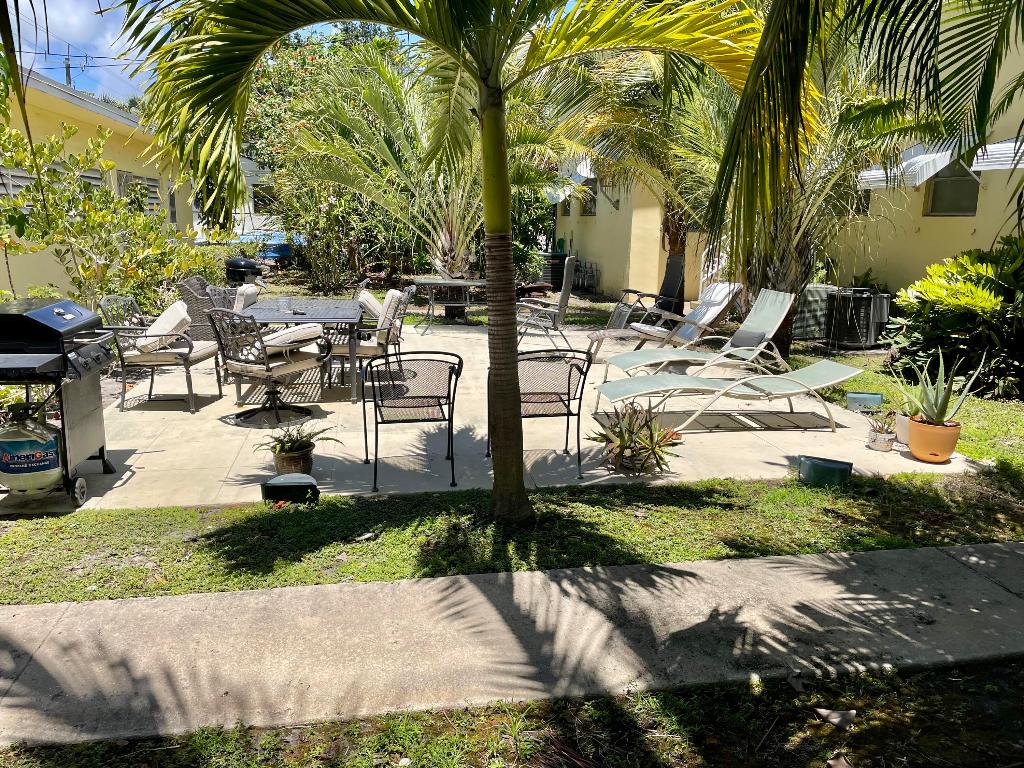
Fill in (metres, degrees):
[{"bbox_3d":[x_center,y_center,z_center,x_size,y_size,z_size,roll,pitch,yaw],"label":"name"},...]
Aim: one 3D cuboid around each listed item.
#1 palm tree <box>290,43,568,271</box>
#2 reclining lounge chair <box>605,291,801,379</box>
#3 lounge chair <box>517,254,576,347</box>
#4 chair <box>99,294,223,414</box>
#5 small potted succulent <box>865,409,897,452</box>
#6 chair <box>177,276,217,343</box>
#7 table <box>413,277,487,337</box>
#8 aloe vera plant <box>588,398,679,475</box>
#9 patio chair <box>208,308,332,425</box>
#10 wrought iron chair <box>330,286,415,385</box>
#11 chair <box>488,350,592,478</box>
[{"bbox_3d":[-1.210,-3.076,11.920,4.100,4.100,3.700,-1,13,-10],"label":"palm tree"},{"bbox_3d":[1.866,-0.443,7.518,1.840,0.950,0.640,0,13,-5],"label":"reclining lounge chair"},{"bbox_3d":[0.403,-0.857,8.835,0.720,1.150,0.600,3,12,7],"label":"lounge chair"},{"bbox_3d":[-2.997,-0.271,6.525,0.740,0.920,0.620,0,13,-2],"label":"chair"},{"bbox_3d":[2.718,0.327,5.635,0.225,0.288,0.215,7,13,26],"label":"small potted succulent"},{"bbox_3d":[-3.340,-0.814,8.997,0.760,0.900,0.720,0,13,-3],"label":"chair"},{"bbox_3d":[-0.732,-1.079,10.794,1.250,0.710,1.000,-1,12,-11],"label":"table"},{"bbox_3d":[0.796,0.327,5.141,0.570,0.450,0.490,-1,13,-10],"label":"aloe vera plant"},{"bbox_3d":[-1.898,-0.168,6.003,0.620,0.880,0.740,7,13,25],"label":"patio chair"},{"bbox_3d":[-1.357,-0.475,7.427,0.740,0.910,0.630,1,12,-2],"label":"wrought iron chair"},{"bbox_3d":[0.162,0.137,4.961,0.580,0.820,0.620,-1,12,-11],"label":"chair"}]

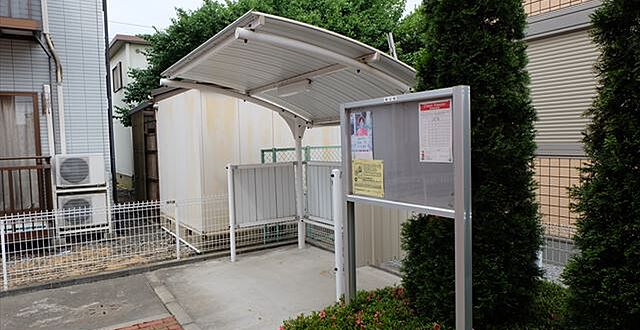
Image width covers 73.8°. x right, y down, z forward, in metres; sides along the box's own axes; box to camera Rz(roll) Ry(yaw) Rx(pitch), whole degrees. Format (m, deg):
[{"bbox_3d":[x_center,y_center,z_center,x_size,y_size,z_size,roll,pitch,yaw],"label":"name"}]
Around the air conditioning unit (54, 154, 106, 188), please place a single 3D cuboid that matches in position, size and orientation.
[{"bbox_3d":[-4.363,0.083,7.775,0.770,0.550,0.290,-3,3,-33],"label":"air conditioning unit"}]

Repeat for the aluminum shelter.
[{"bbox_3d":[-0.315,0.070,4.712,2.140,2.430,2.820,-3,3,-33],"label":"aluminum shelter"}]

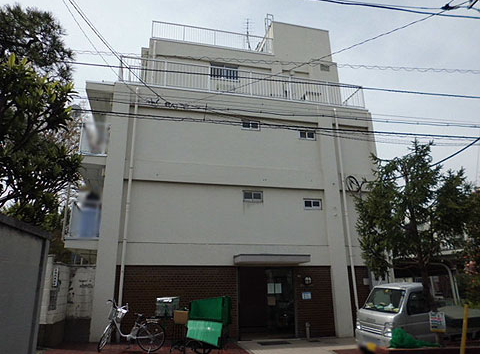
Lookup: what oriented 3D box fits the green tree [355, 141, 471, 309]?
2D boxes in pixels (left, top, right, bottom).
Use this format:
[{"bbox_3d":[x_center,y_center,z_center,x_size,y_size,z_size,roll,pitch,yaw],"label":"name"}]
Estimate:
[{"bbox_3d":[4.510,1.367,9.392,2.800,5.000,2.700,-9,-20,24],"label":"green tree"}]

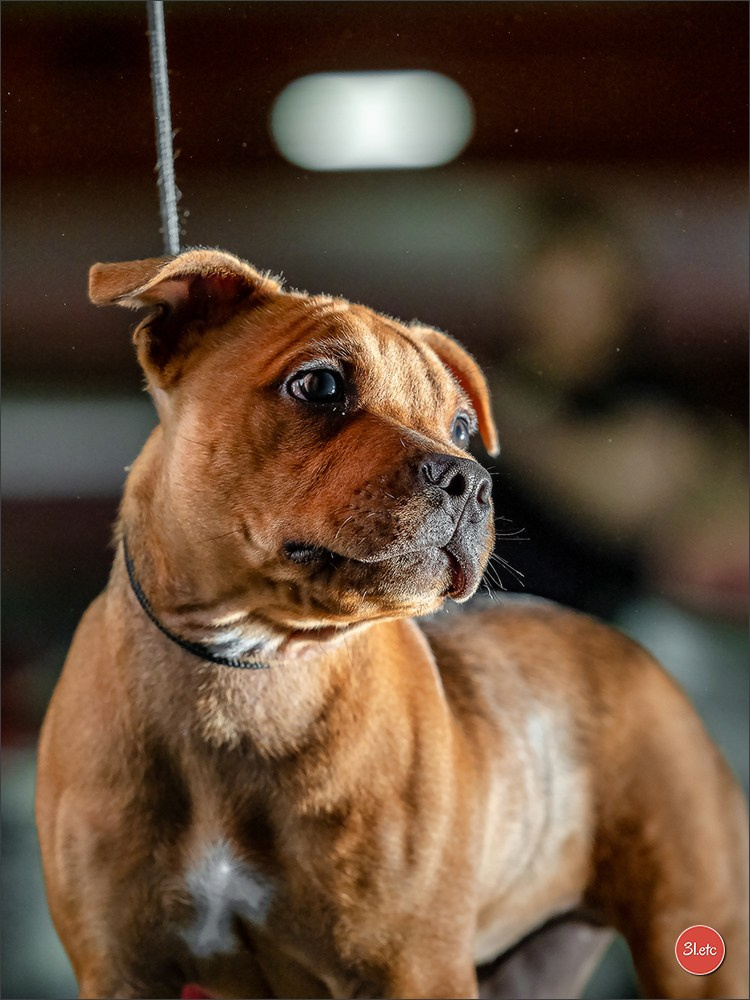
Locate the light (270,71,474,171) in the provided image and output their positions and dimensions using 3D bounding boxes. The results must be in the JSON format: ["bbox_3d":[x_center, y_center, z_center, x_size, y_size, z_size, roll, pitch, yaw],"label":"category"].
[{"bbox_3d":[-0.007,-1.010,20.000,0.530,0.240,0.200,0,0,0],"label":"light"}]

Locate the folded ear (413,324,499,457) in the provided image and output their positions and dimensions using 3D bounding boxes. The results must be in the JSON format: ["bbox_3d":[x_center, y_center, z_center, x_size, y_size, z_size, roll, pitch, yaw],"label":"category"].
[{"bbox_3d":[0.038,-0.053,3.680,0.050,0.063,0.042,8,-6,45],"label":"folded ear"}]

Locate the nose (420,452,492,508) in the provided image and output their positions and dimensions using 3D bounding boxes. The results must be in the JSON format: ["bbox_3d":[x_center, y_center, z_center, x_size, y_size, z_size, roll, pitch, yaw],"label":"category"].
[{"bbox_3d":[0.038,-0.009,3.565,0.021,0.026,0.034,8,-6,45],"label":"nose"}]

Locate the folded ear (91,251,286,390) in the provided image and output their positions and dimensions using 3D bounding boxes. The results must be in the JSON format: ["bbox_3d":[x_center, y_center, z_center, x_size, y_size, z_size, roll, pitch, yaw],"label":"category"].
[{"bbox_3d":[-0.092,-0.088,3.620,0.060,0.062,0.070,8,-6,45],"label":"folded ear"}]

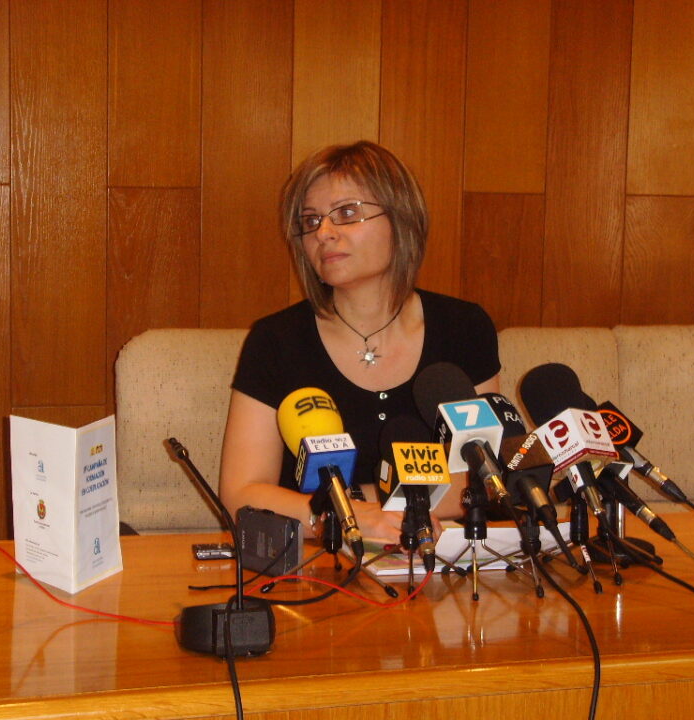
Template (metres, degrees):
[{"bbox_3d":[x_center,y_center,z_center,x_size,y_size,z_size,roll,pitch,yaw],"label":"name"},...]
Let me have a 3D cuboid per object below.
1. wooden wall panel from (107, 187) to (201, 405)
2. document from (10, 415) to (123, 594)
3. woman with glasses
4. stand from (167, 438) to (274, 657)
[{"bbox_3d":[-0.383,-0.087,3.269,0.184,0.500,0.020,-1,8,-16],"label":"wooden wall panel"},{"bbox_3d":[-0.354,0.182,2.131,0.141,0.210,0.120,-1,7,-14],"label":"document"},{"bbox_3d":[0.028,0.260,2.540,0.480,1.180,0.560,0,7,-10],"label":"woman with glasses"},{"bbox_3d":[-0.155,0.215,1.940,0.108,0.203,0.205,-2,8,-22],"label":"stand"}]

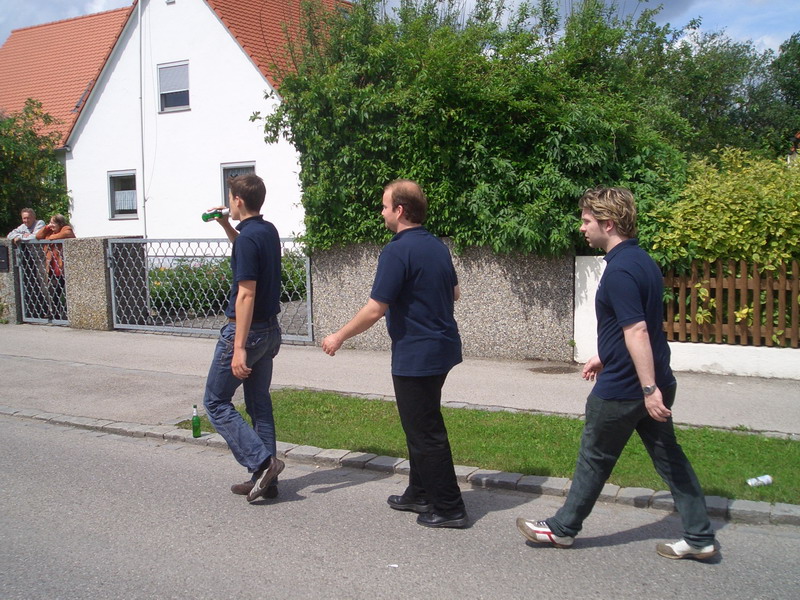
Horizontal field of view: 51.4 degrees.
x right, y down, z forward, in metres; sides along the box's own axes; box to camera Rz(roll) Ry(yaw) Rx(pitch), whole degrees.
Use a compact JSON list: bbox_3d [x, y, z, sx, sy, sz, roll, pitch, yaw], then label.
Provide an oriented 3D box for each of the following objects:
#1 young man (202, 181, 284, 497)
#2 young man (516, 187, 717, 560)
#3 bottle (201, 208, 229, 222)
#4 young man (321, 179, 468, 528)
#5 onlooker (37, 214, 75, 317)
[{"bbox_3d":[-0.872,0.221,4.775,0.600,1.860,0.520,2,7,27],"label":"young man"},{"bbox_3d":[1.000,0.346,3.879,0.910,1.740,0.580,2,7,27],"label":"young man"},{"bbox_3d":[-1.063,-0.495,4.799,0.235,0.061,0.061,-4,4,34],"label":"bottle"},{"bbox_3d":[0.072,0.274,4.405,0.720,1.800,0.640,2,7,27],"label":"young man"},{"bbox_3d":[-4.975,-0.478,12.050,0.550,1.530,0.520,1,7,22],"label":"onlooker"}]

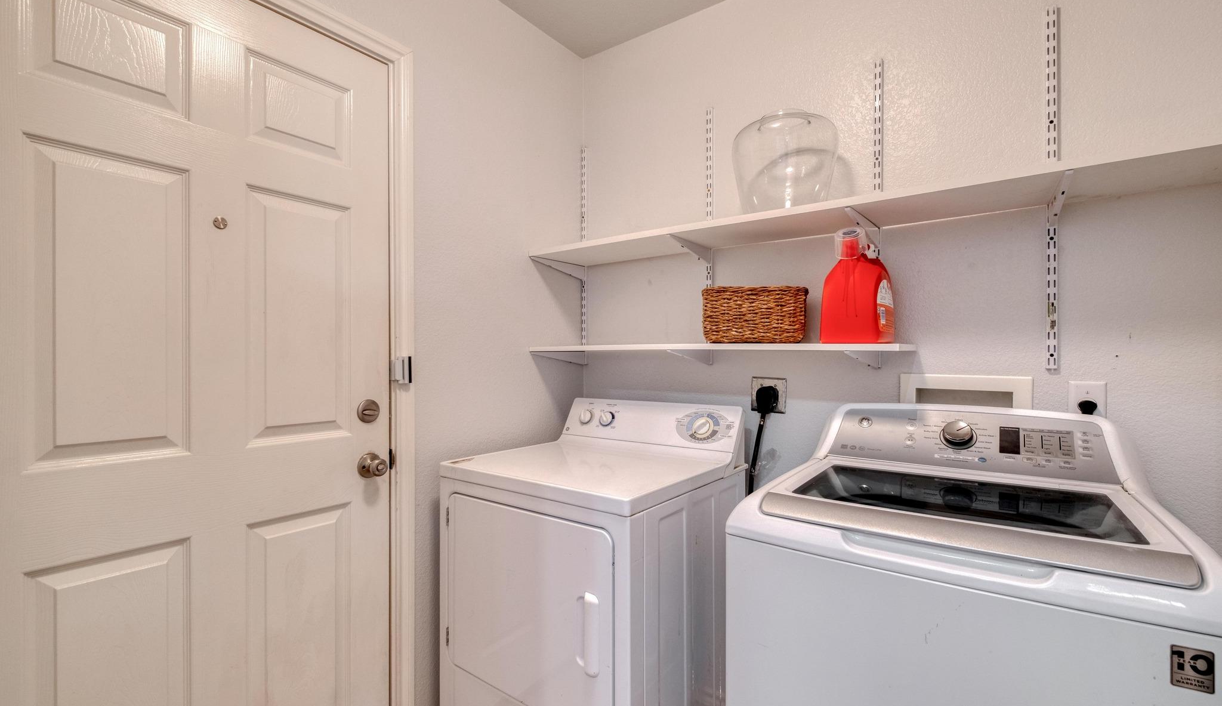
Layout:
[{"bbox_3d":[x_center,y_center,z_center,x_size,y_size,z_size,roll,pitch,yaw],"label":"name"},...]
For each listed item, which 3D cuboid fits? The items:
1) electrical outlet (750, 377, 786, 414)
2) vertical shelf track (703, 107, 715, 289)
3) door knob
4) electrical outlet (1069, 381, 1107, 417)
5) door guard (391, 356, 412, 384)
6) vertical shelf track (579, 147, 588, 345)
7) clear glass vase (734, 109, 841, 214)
[{"bbox_3d":[0.511,0.138,1.655,0.115,0.115,0.016,0,0,35],"label":"electrical outlet"},{"bbox_3d":[0.344,-0.401,1.771,0.024,0.893,0.014,0,0,35],"label":"vertical shelf track"},{"bbox_3d":[-0.617,0.299,1.331,0.062,0.067,0.067,0,0,37],"label":"door knob"},{"bbox_3d":[1.143,0.128,1.219,0.070,0.116,0.014,0,0,35],"label":"electrical outlet"},{"bbox_3d":[-0.579,0.048,1.406,0.030,0.075,0.055,0,0,37],"label":"door guard"},{"bbox_3d":[-0.107,-0.401,2.083,0.024,0.893,0.014,0,0,35],"label":"vertical shelf track"},{"bbox_3d":[0.503,-0.531,1.481,0.288,0.300,0.288,0,0,35],"label":"clear glass vase"}]

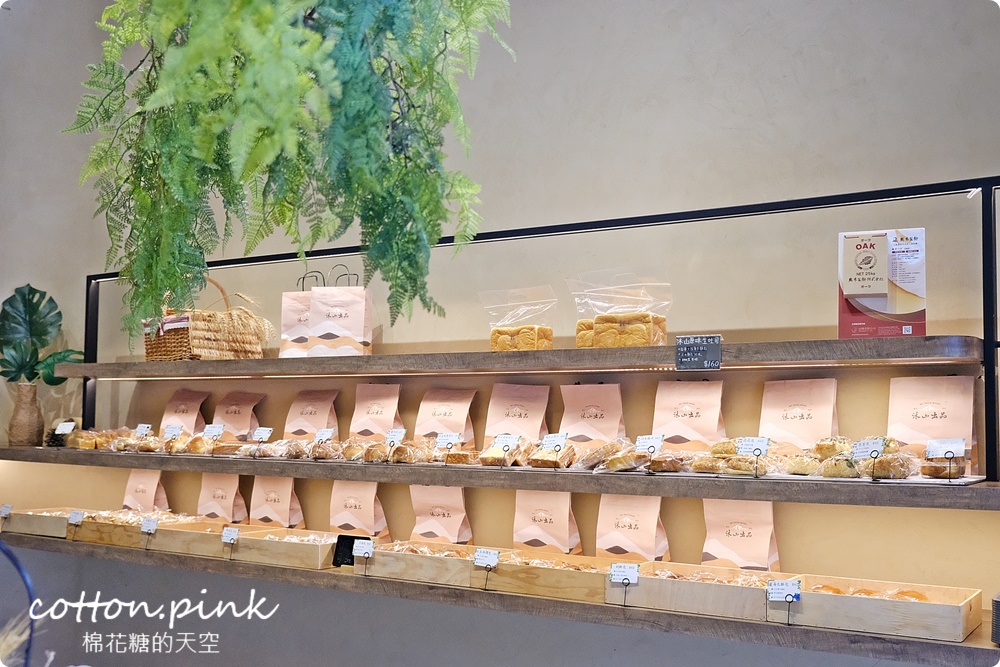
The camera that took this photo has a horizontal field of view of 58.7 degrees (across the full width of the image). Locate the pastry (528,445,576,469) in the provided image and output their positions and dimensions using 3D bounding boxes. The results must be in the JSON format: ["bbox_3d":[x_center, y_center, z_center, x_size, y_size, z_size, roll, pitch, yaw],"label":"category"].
[{"bbox_3d":[0.147,0.353,2.542,0.110,0.055,0.110,-3,-5,30],"label":"pastry"}]

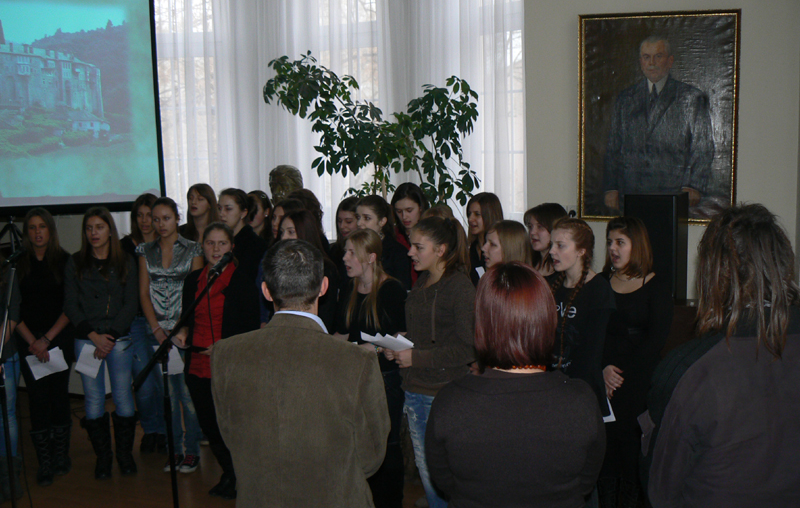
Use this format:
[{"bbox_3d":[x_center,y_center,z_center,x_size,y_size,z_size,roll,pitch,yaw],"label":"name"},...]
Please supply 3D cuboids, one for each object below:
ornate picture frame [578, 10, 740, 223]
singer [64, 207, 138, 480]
[{"bbox_3d":[1.780,-0.933,5.750,1.080,1.440,0.060,0,6,12],"label":"ornate picture frame"},{"bbox_3d":[-1.855,0.547,5.188,0.450,1.674,0.330,-2,6,-13],"label":"singer"}]

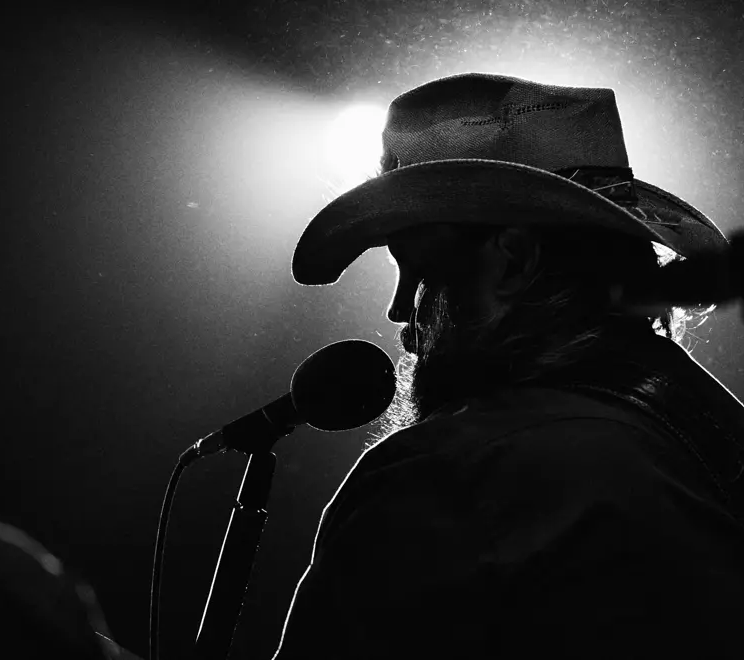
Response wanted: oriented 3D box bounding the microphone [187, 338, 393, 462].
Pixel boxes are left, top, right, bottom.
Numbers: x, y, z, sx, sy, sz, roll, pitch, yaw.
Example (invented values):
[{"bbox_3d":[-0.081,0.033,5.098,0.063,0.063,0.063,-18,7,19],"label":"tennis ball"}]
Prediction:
[{"bbox_3d":[-0.071,0.069,9.410,0.205,0.078,0.078,-23,-10,18],"label":"microphone"}]

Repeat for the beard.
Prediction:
[{"bbox_3d":[0.061,0.035,9.370,0.130,0.165,0.150,-5,-4,20],"label":"beard"}]

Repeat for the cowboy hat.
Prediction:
[{"bbox_3d":[0.119,-0.127,9.350,0.375,0.175,0.300,-4,-3,20],"label":"cowboy hat"}]

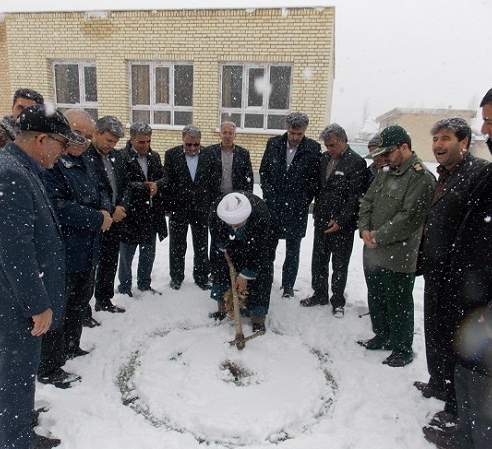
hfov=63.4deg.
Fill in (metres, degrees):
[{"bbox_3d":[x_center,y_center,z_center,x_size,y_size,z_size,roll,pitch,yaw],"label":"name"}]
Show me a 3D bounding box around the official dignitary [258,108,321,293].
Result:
[{"bbox_3d":[0.451,-0.158,3.964,0.580,1.820,0.390,6,13,14],"label":"official dignitary"}]

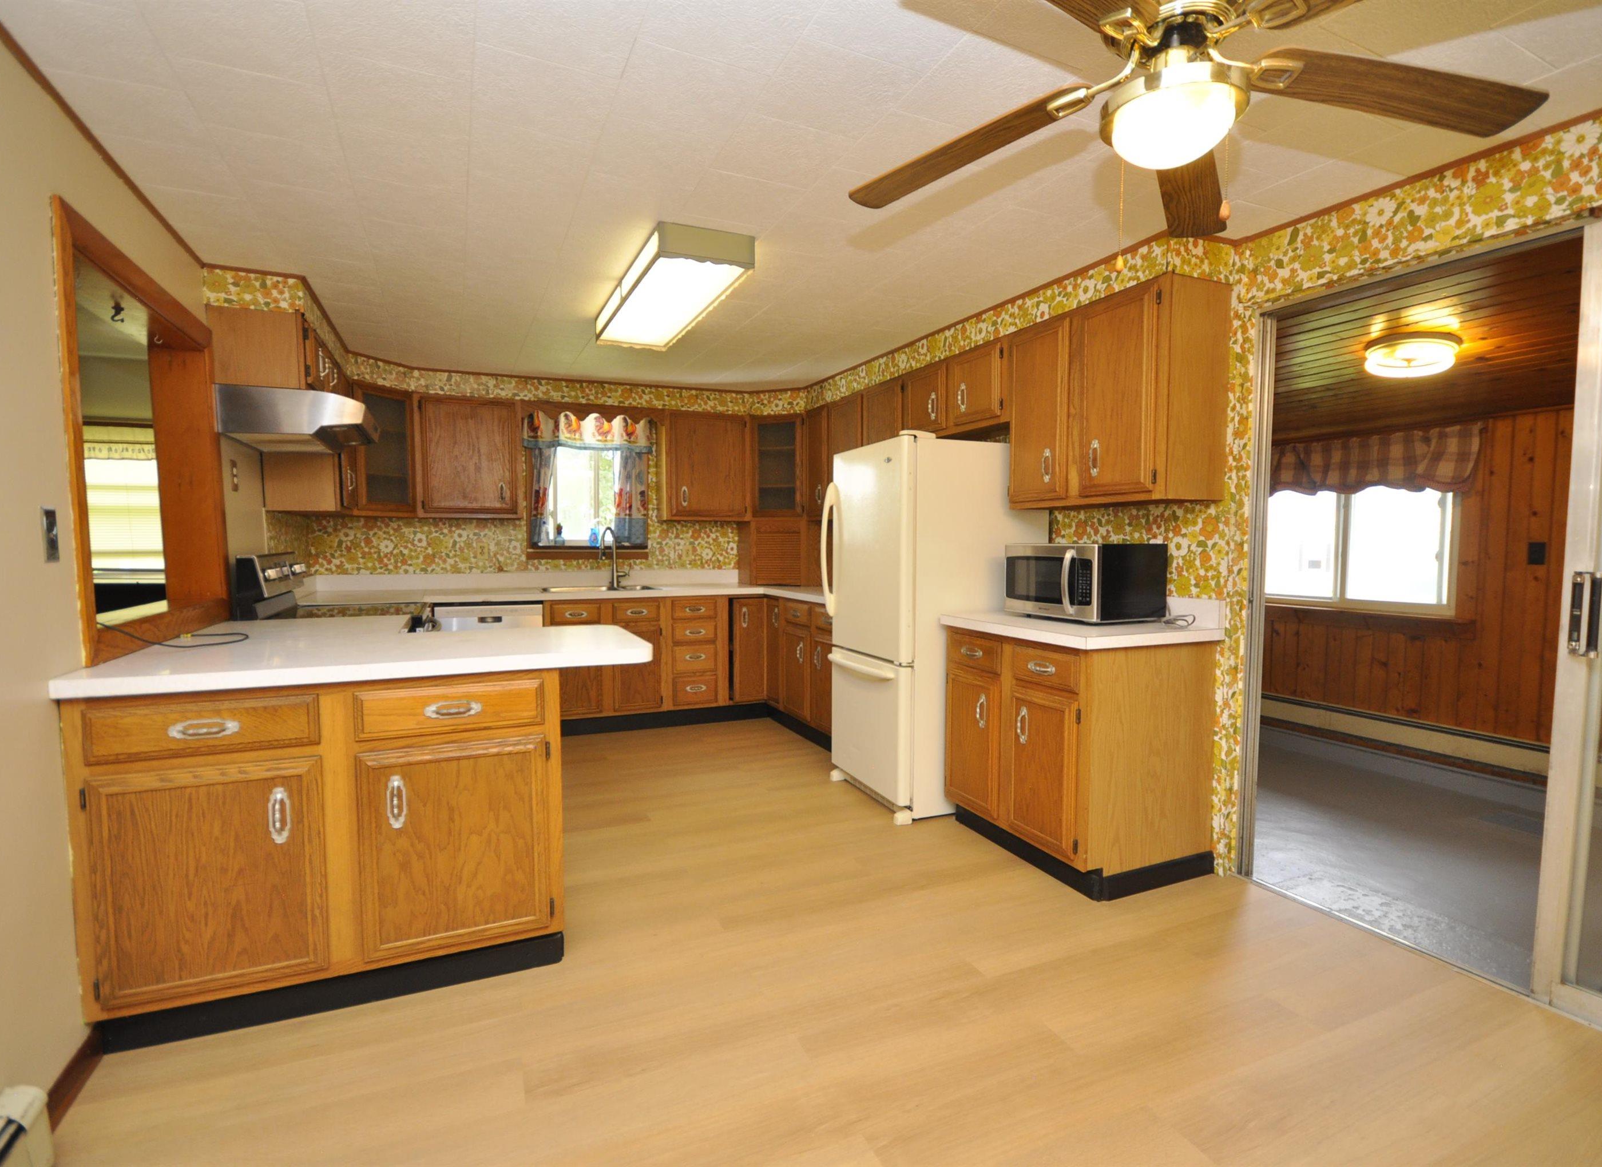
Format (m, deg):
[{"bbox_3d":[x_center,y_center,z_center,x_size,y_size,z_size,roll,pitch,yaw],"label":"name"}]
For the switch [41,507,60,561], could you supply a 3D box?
[{"bbox_3d":[-1.666,-0.108,1.636,0.012,0.121,0.077,-2,4,-25],"label":"switch"}]

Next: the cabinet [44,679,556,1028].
[{"bbox_3d":[-1.307,0.620,2.169,1.075,0.781,0.591,-2,4,-25],"label":"cabinet"}]

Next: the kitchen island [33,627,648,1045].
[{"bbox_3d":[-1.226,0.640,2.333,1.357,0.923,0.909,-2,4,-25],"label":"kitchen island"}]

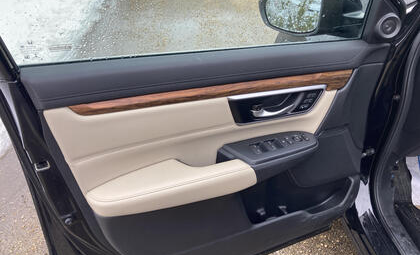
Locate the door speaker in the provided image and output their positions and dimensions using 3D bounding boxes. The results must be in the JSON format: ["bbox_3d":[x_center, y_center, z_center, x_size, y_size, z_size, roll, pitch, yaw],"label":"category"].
[{"bbox_3d":[0.521,-0.296,0.990,0.068,0.068,0.028,6,24,12],"label":"door speaker"}]

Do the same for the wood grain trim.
[{"bbox_3d":[0.061,-0.084,0.819,0.745,0.055,0.040,-10,29,-24],"label":"wood grain trim"}]

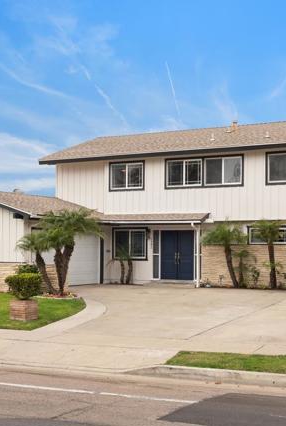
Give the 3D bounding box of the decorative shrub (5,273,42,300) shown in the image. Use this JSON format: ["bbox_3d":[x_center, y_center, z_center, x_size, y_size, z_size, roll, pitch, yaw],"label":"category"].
[{"bbox_3d":[-2.900,1.790,16.000,0.860,0.680,0.860,0,-2,0],"label":"decorative shrub"}]

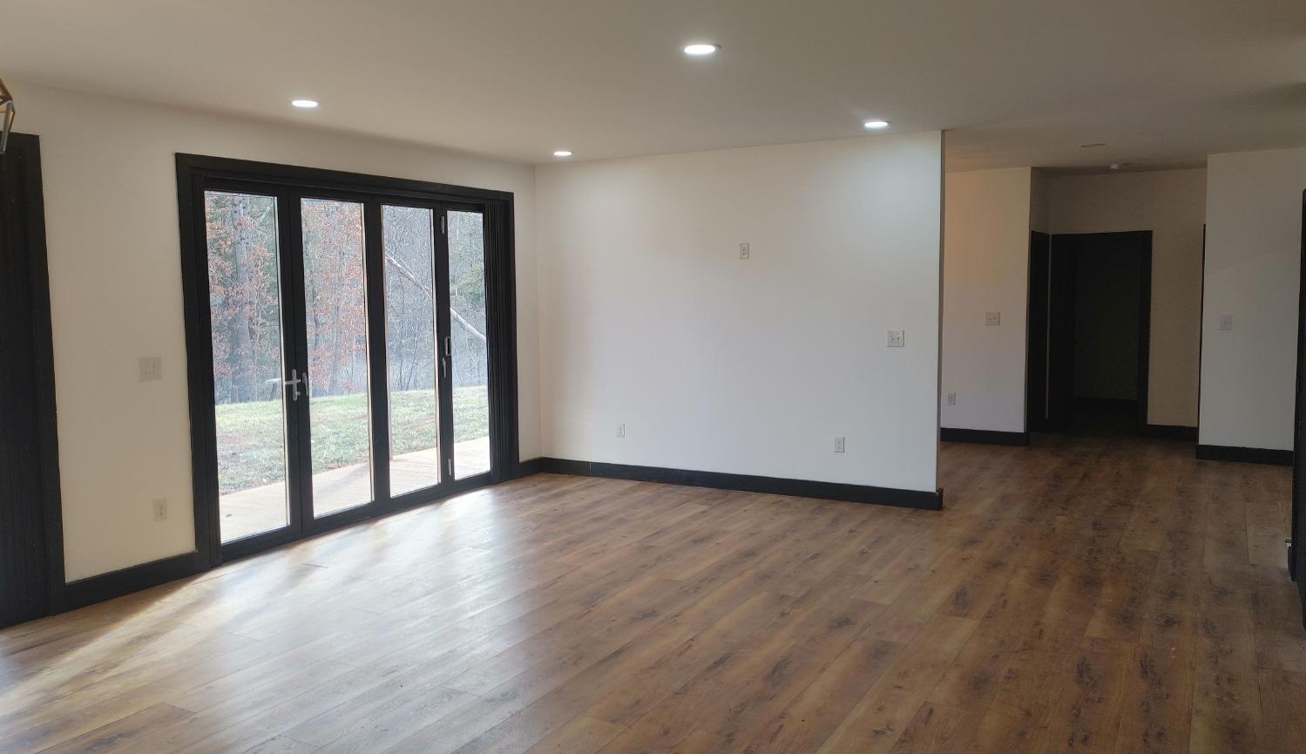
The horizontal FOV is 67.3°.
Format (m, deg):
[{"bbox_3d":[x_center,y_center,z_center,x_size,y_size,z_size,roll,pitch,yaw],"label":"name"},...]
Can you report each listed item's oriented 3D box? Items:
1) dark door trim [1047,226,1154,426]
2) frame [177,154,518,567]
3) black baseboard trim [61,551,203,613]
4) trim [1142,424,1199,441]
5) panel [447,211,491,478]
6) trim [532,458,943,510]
[{"bbox_3d":[4.727,-0.445,10.387,0.965,2.137,0.110,2,6,29],"label":"dark door trim"},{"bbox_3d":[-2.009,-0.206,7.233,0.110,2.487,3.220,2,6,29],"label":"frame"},{"bbox_3d":[-2.937,1.149,5.582,0.020,0.136,0.800,2,6,29],"label":"black baseboard trim"},{"bbox_3d":[5.342,0.579,10.095,0.465,0.136,0.020,2,6,29],"label":"trim"},{"bbox_3d":[-1.516,-0.265,8.228,0.025,2.200,0.500,2,6,29],"label":"panel"},{"bbox_3d":[0.529,0.855,8.043,3.600,0.136,0.020,2,6,29],"label":"trim"}]

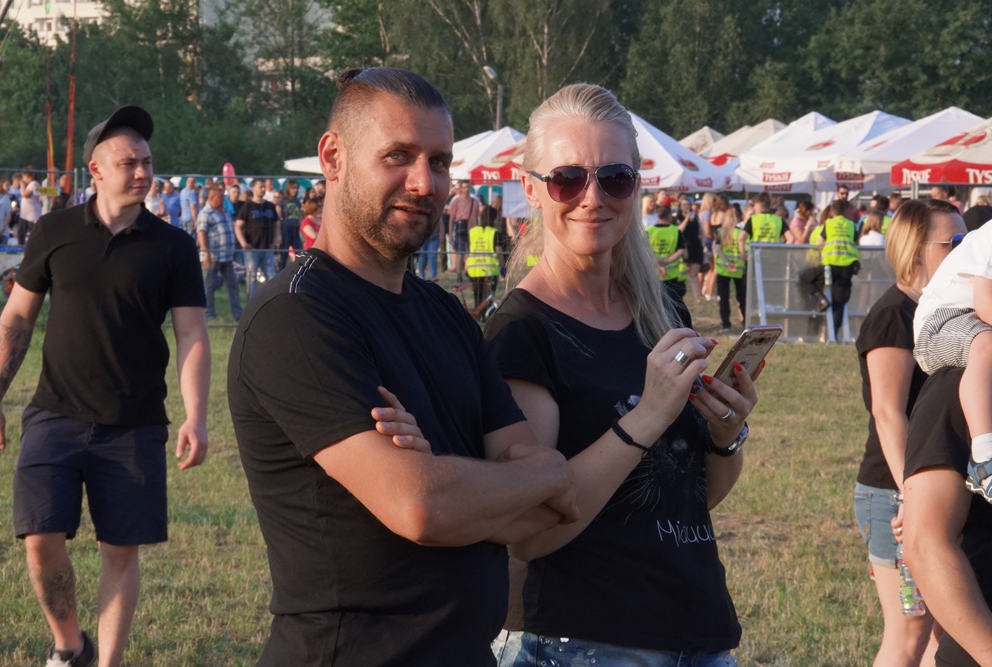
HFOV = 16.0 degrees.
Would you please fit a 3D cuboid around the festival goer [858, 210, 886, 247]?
[{"bbox_3d":[4.693,-0.745,43.800,0.450,1.580,0.320,0,2,-12],"label":"festival goer"}]

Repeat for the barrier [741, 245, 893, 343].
[{"bbox_3d":[3.892,-0.474,41.300,2.000,1.180,0.800,0,2,-12],"label":"barrier"}]

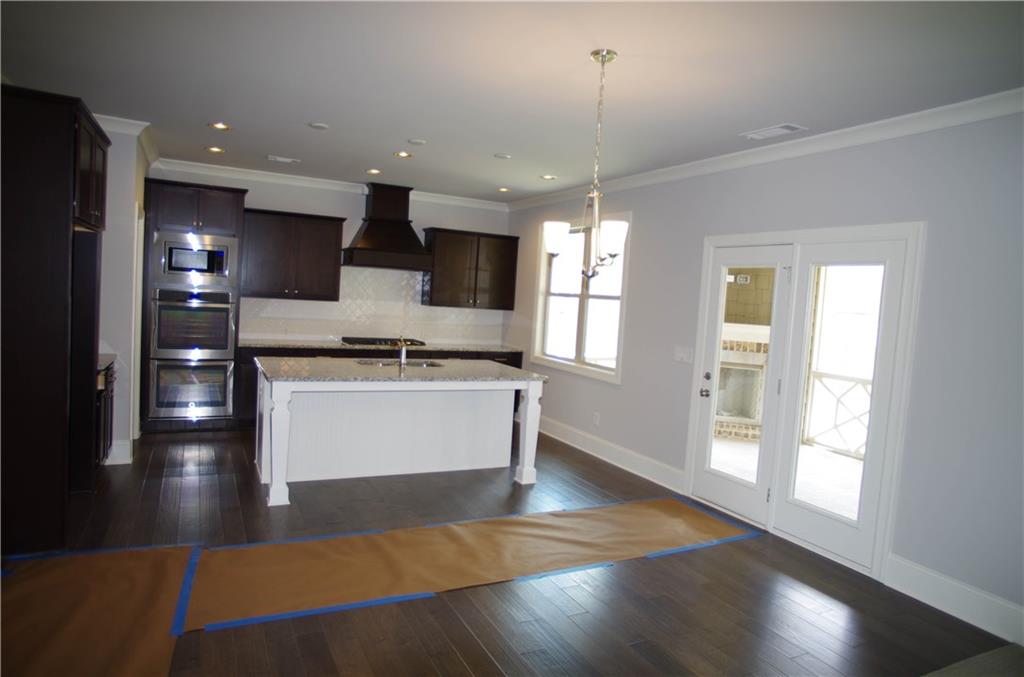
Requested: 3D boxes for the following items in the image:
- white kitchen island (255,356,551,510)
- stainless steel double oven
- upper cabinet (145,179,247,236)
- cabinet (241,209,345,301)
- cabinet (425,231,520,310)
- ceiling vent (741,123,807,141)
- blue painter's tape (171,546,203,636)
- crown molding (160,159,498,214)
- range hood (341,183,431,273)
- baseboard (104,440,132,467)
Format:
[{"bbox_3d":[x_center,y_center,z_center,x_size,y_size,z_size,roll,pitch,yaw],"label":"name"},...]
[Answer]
[{"bbox_3d":[-0.951,0.696,4.973,2.184,0.910,1.180,2,5,-28],"label":"white kitchen island"},{"bbox_3d":[-3.209,-0.125,6.017,0.762,1.806,0.600,2,5,-28],"label":"stainless steel double oven"},{"bbox_3d":[-3.225,-1.270,6.072,0.880,0.500,0.630,2,5,-28],"label":"upper cabinet"},{"bbox_3d":[-2.467,-0.902,6.676,1.055,0.915,0.350,2,5,-28],"label":"cabinet"},{"bbox_3d":[-0.527,-0.852,7.524,1.167,0.930,0.350,2,5,-28],"label":"cabinet"},{"bbox_3d":[1.705,-1.344,3.908,0.190,0.020,0.380,2,5,-28],"label":"ceiling vent"},{"bbox_3d":[-1.633,1.247,3.013,0.052,0.004,0.929,2,4,-23],"label":"blue painter's tape"},{"bbox_3d":[-1.825,-1.743,6.911,4.070,0.102,0.080,2,5,-28],"label":"crown molding"},{"bbox_3d":[-1.435,-1.278,6.920,0.950,0.992,0.505,2,5,-28],"label":"range hood"},{"bbox_3d":[-3.134,0.910,4.747,0.205,0.193,0.025,2,5,-28],"label":"baseboard"}]

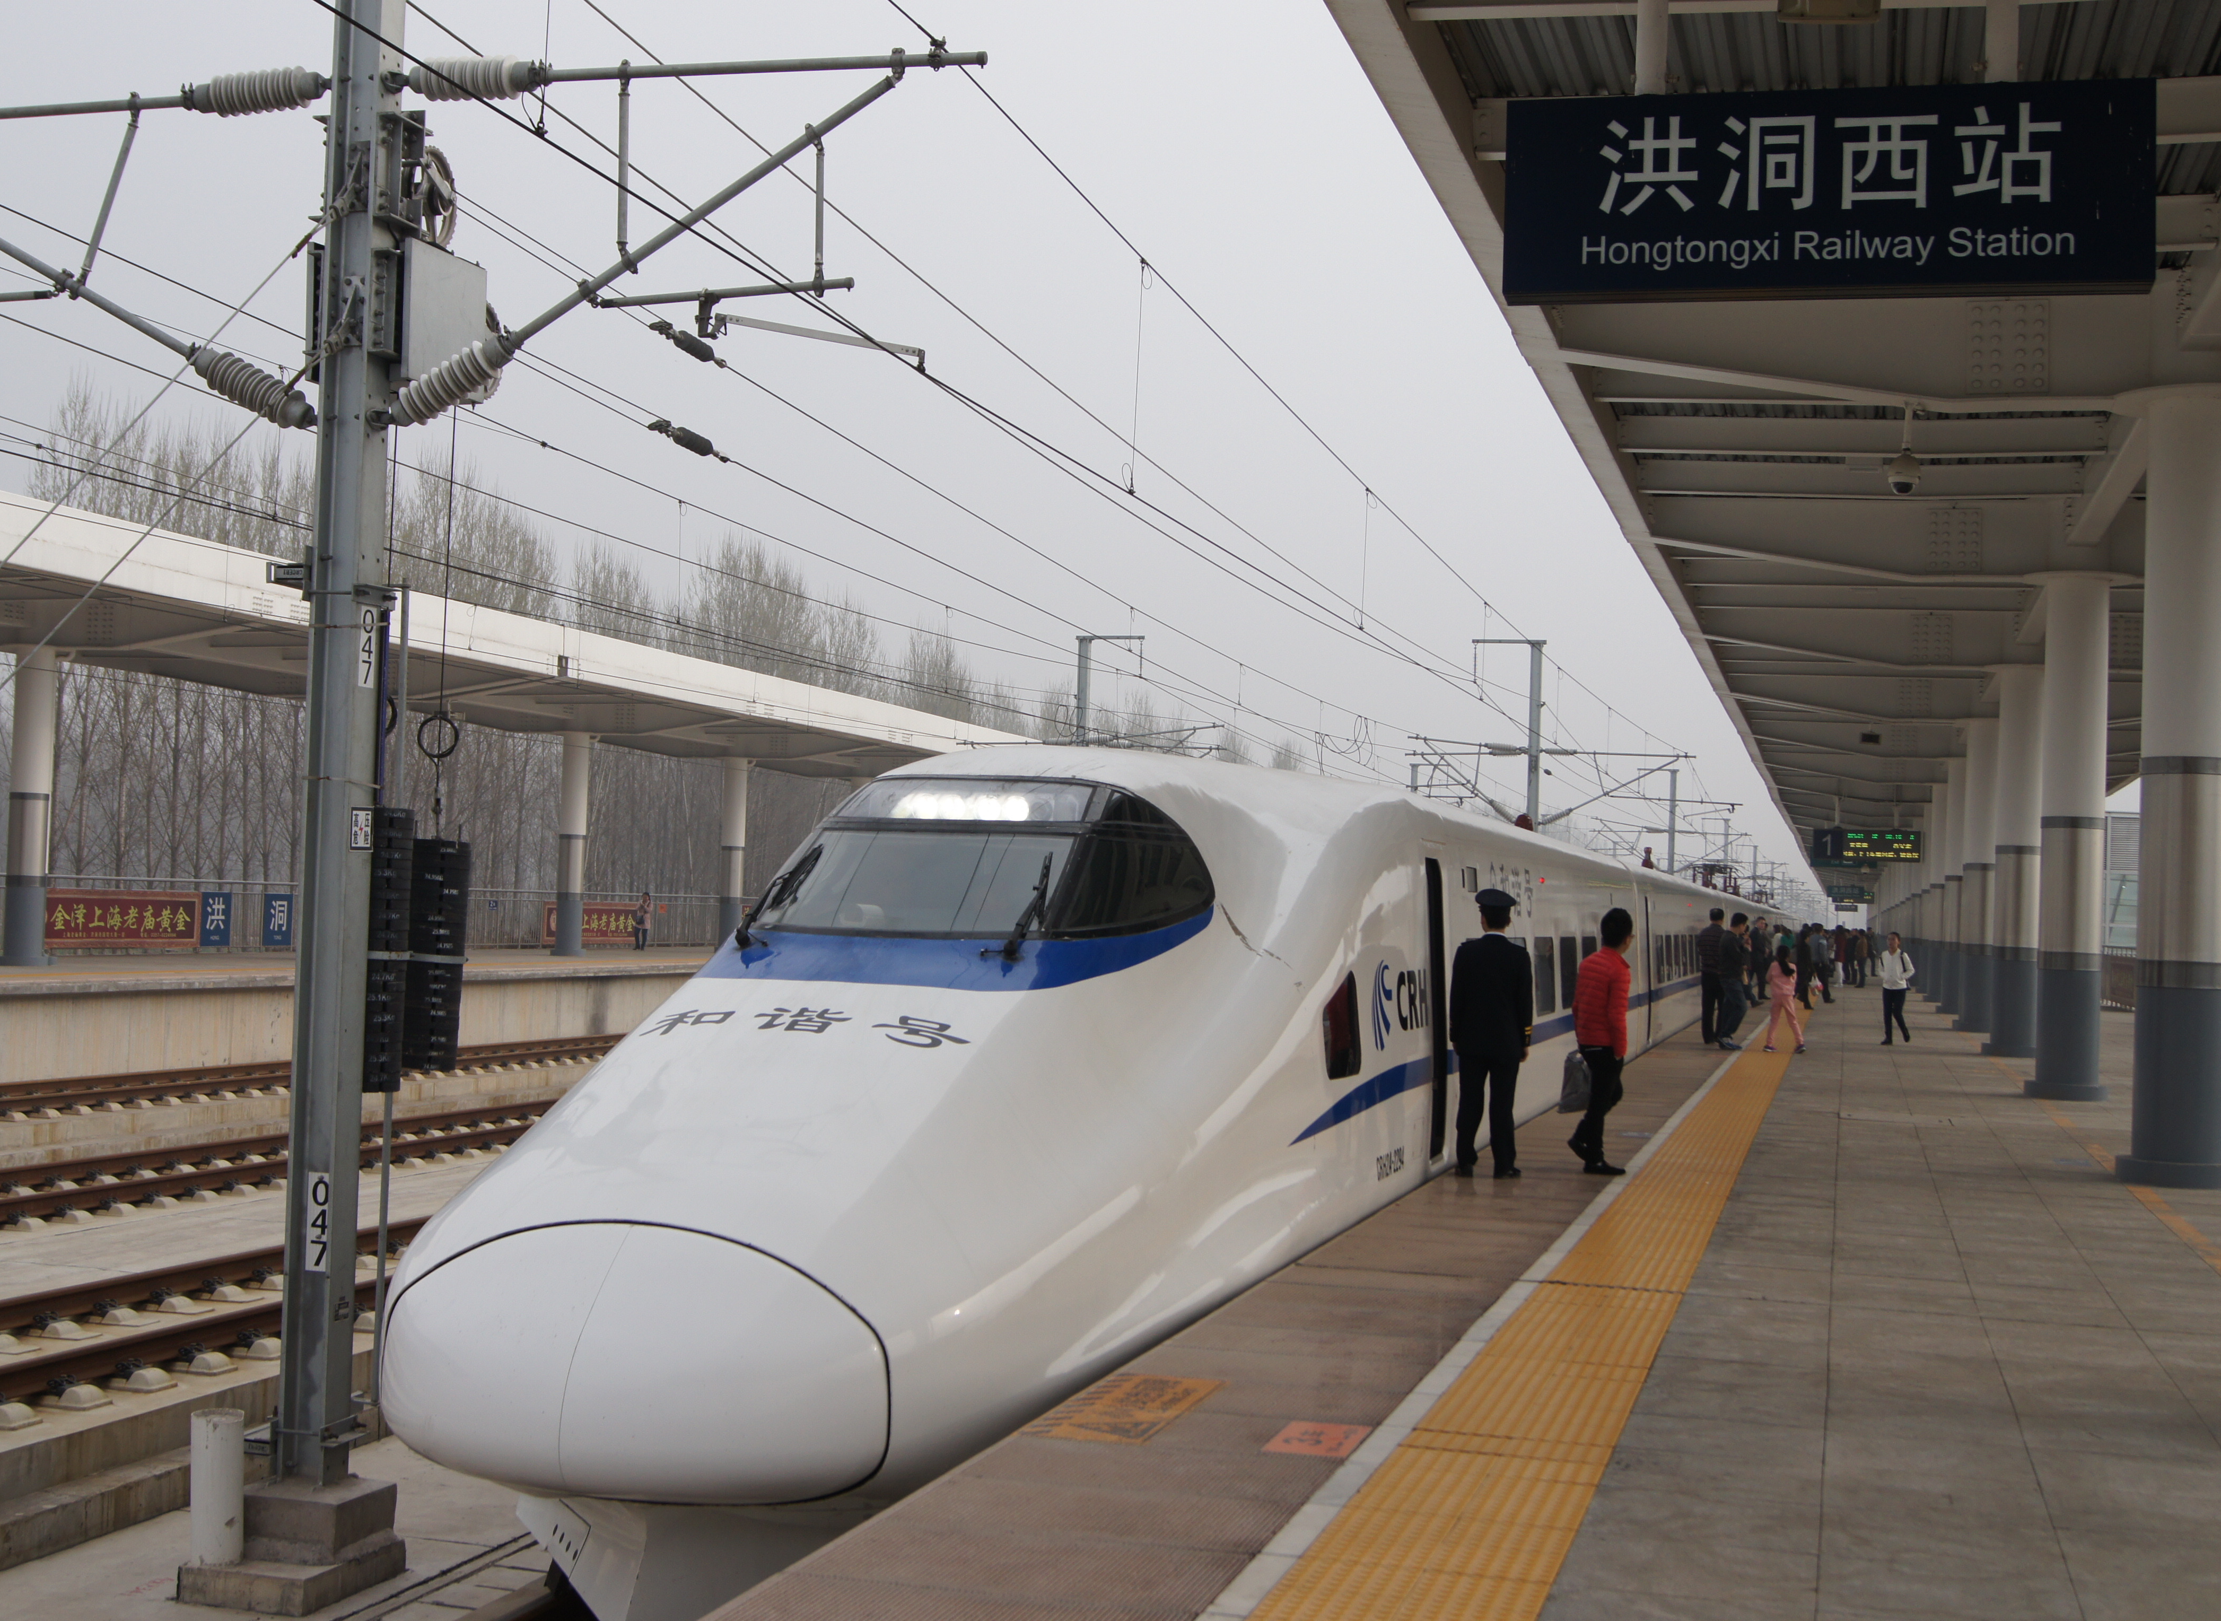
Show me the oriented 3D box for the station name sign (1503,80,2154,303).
[{"bbox_3d":[2.364,-2.042,8.767,2.070,0.665,0.160,1,-2,16],"label":"station name sign"}]

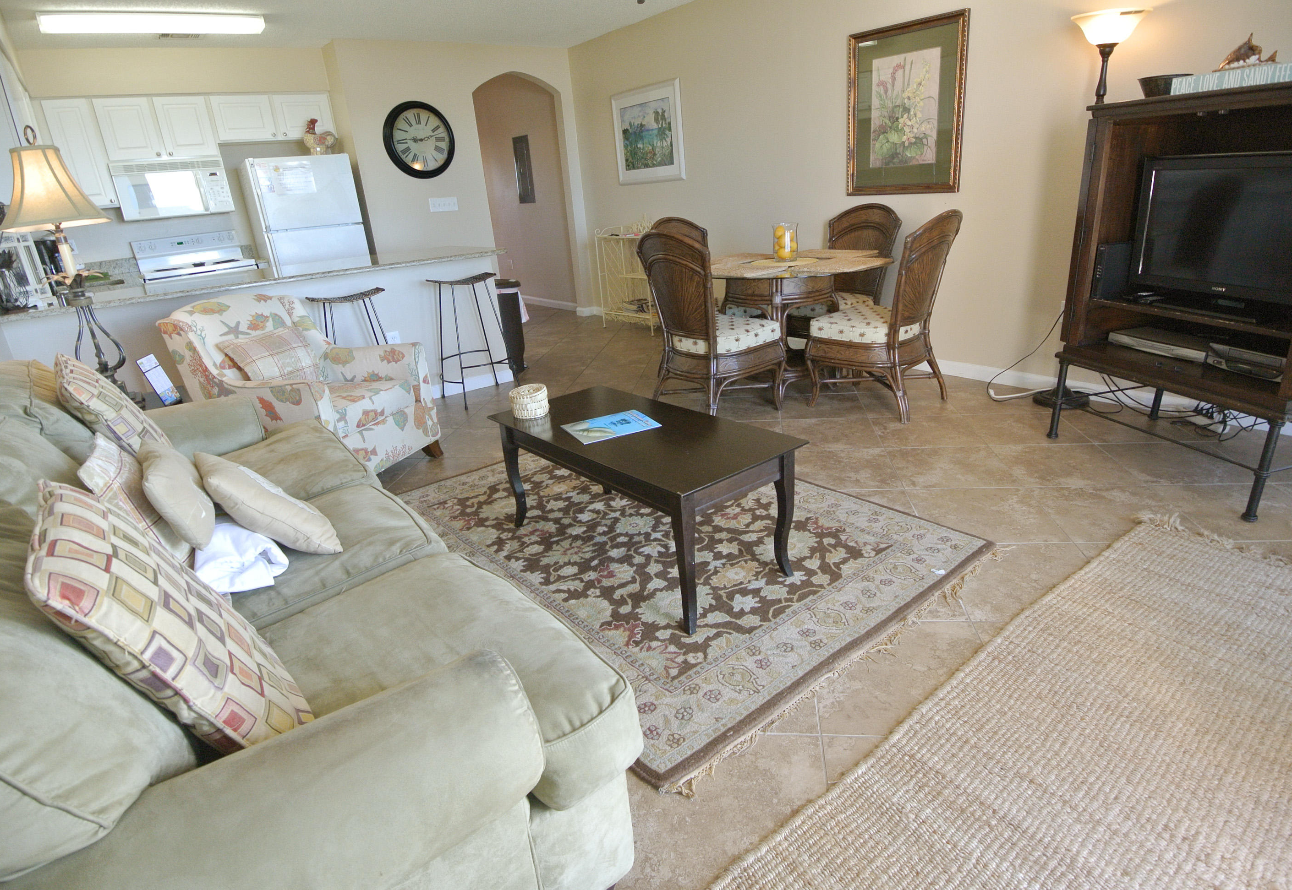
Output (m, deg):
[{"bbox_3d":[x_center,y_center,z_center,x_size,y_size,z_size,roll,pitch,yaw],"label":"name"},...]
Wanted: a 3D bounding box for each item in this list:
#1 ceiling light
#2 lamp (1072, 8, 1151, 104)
[{"bbox_3d":[-3.077,-2.643,4.192,1.250,0.085,0.240,-16,24,-28],"label":"ceiling light"},{"bbox_3d":[2.120,-1.067,3.241,0.360,1.820,0.360,-19,26,-31],"label":"lamp"}]

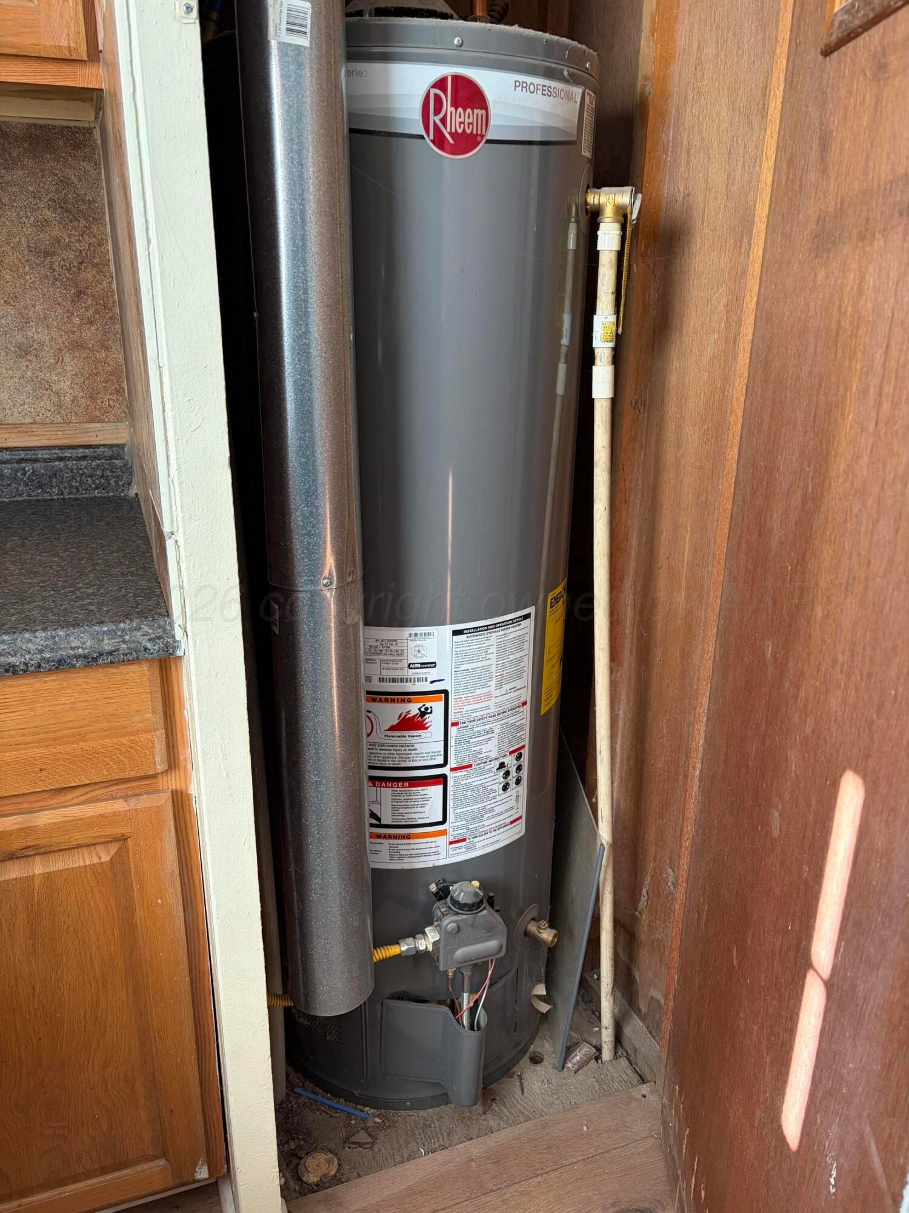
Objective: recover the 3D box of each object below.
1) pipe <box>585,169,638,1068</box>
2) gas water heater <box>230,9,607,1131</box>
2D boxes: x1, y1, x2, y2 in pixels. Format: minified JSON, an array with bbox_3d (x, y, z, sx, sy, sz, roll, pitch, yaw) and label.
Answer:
[{"bbox_3d":[0.228,0.138,1.335,0.070,1.375,0.048,1,20,12],"label":"pipe"},{"bbox_3d":[-0.061,0.016,1.376,0.496,1.546,0.572,-6,22,-17],"label":"gas water heater"}]

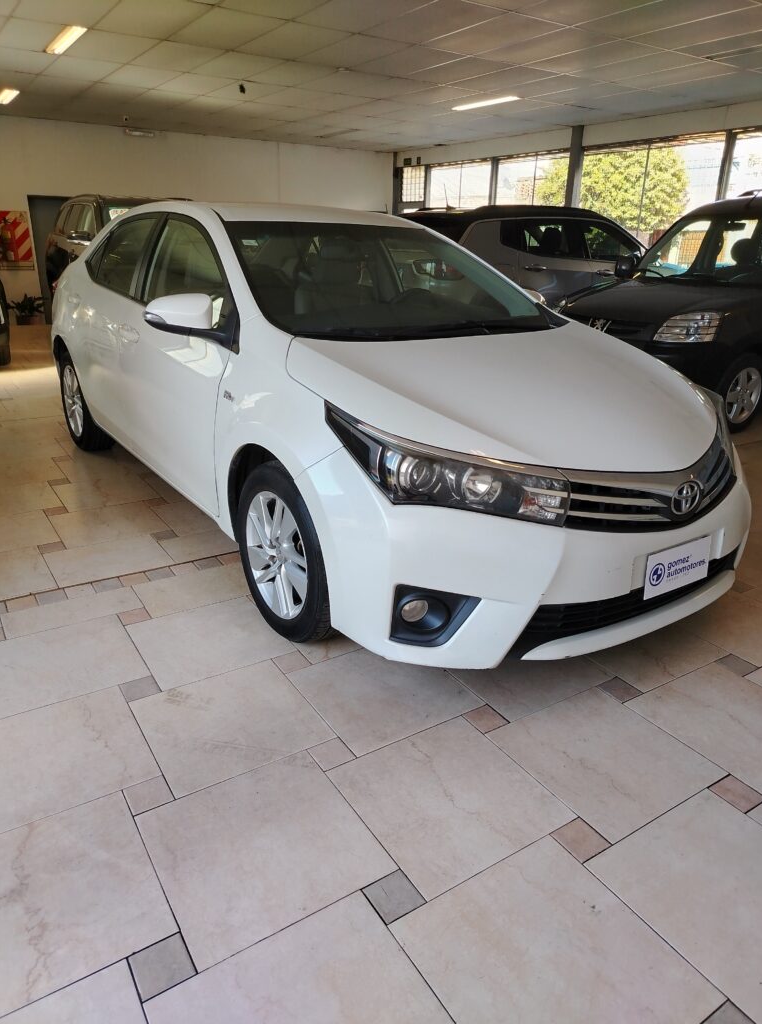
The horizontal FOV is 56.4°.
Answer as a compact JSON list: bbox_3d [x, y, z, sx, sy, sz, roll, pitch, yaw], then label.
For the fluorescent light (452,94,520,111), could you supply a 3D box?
[{"bbox_3d":[1.248,-4.941,8.650,0.160,0.070,1.220,-12,25,-31],"label":"fluorescent light"}]

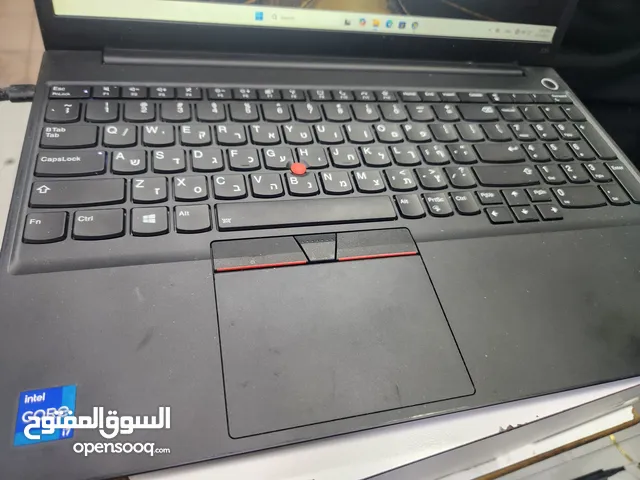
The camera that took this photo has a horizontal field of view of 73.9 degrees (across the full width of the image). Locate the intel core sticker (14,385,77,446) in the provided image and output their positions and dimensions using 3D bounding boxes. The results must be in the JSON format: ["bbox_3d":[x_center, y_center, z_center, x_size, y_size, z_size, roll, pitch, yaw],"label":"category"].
[{"bbox_3d":[-0.092,0.059,0.143,0.017,0.001,0.018,-4,56,-16],"label":"intel core sticker"}]

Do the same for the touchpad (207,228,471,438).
[{"bbox_3d":[0.007,0.033,0.186,0.100,0.003,0.085,-4,56,-16],"label":"touchpad"}]

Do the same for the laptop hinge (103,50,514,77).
[{"bbox_3d":[0.015,-0.119,0.295,0.301,0.010,0.012,-4,56,-16],"label":"laptop hinge"}]

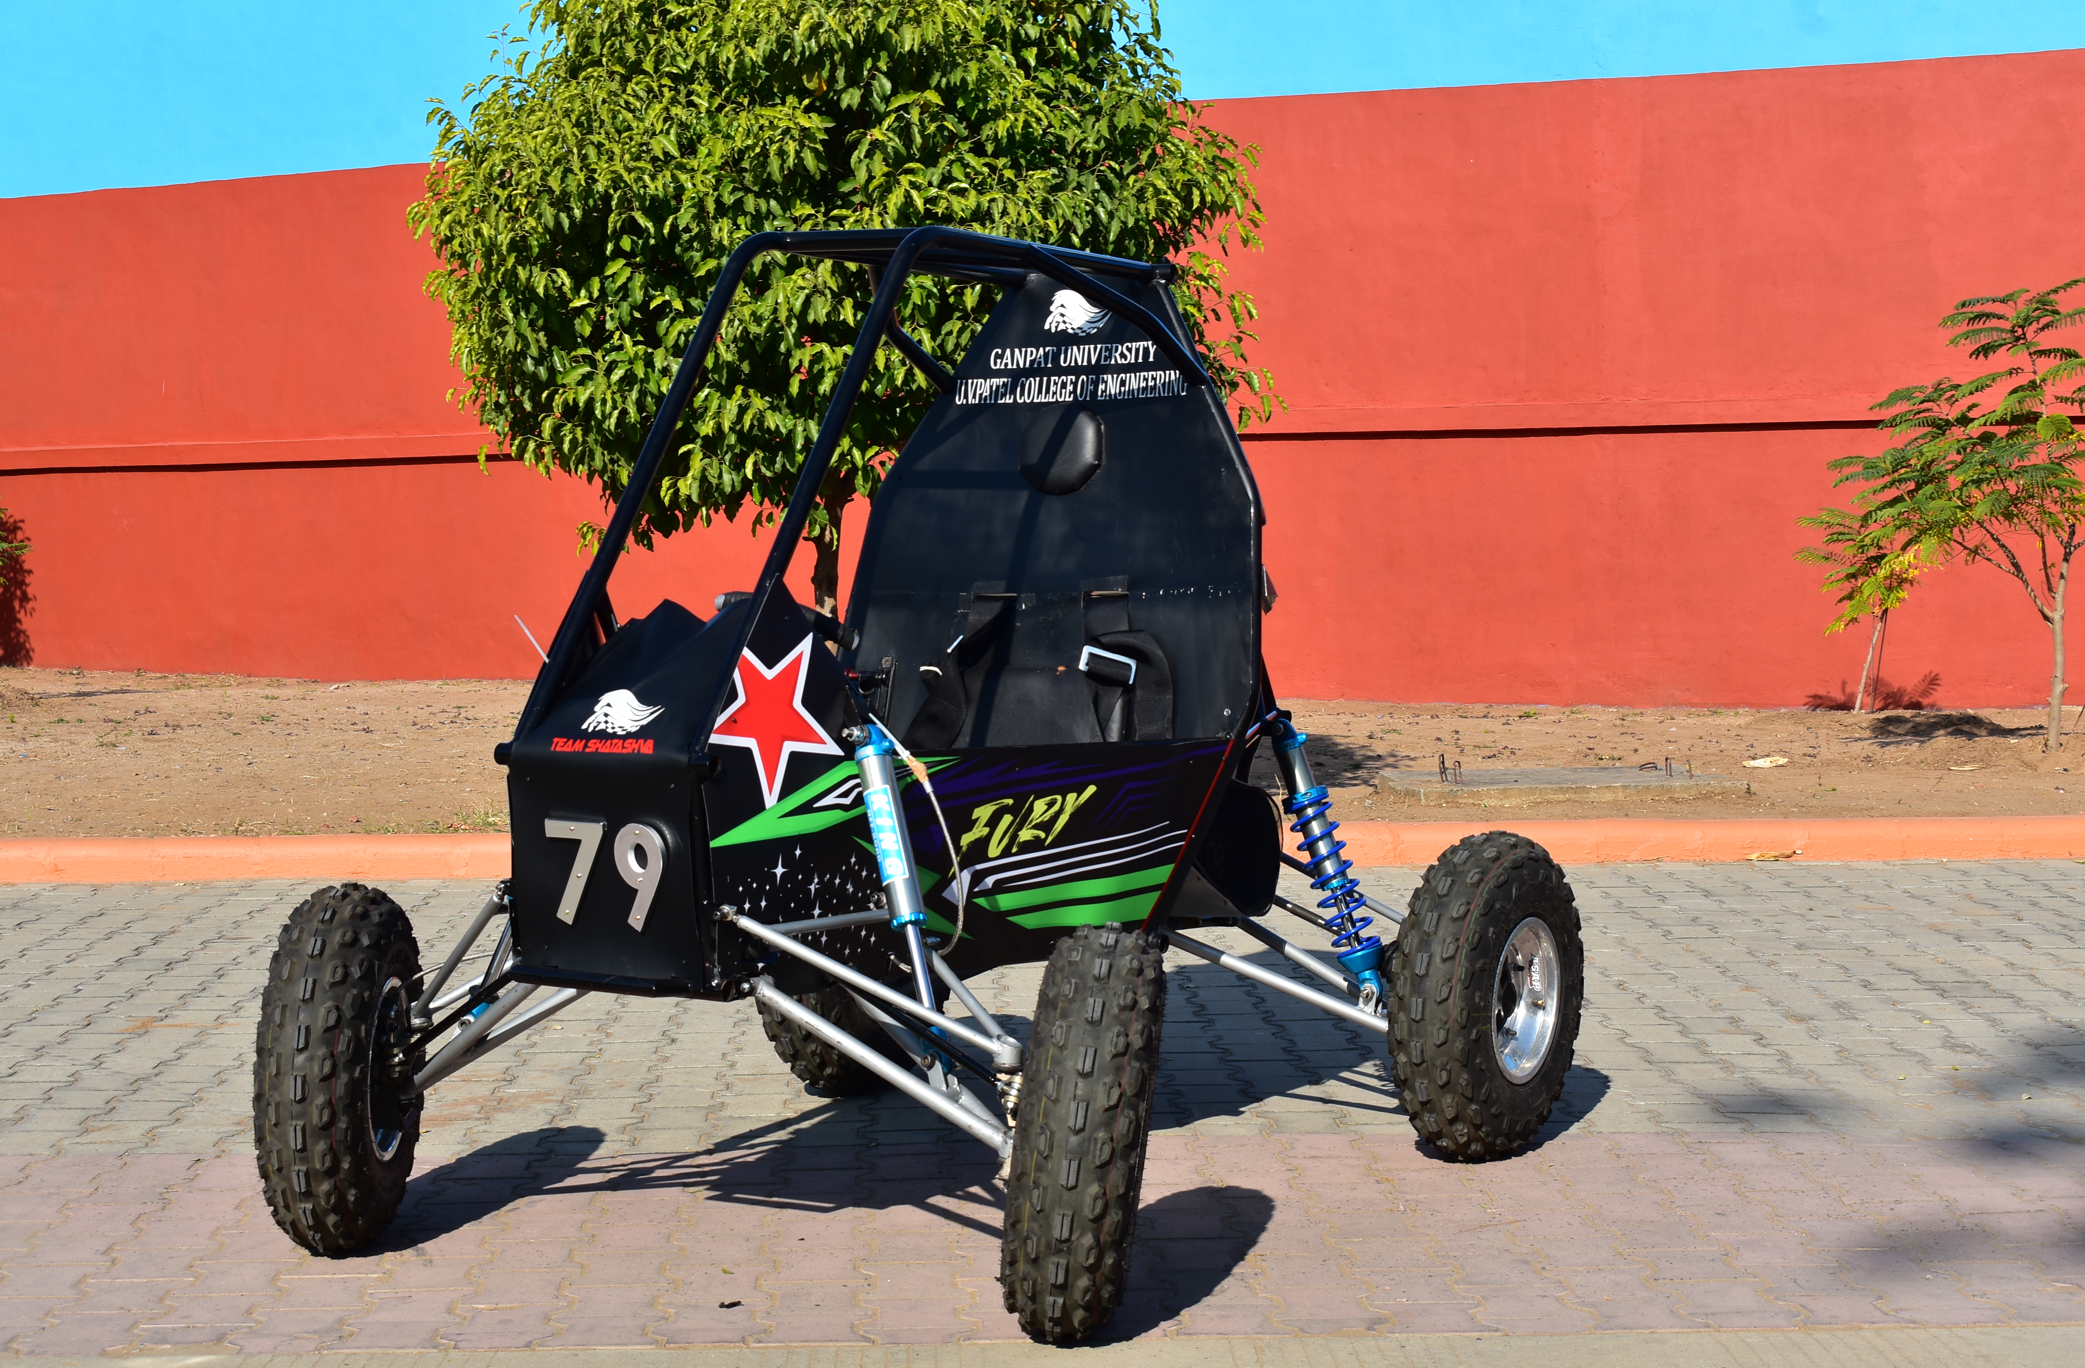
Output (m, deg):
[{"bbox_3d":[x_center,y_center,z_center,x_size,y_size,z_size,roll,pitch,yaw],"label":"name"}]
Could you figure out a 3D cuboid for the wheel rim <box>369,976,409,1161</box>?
[{"bbox_3d":[-1.050,0.578,4.961,0.145,0.277,0.277,1,3,2],"label":"wheel rim"}]

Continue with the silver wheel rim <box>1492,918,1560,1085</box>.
[{"bbox_3d":[0.742,0.523,5.509,0.145,0.277,0.277,2,4,31],"label":"silver wheel rim"}]

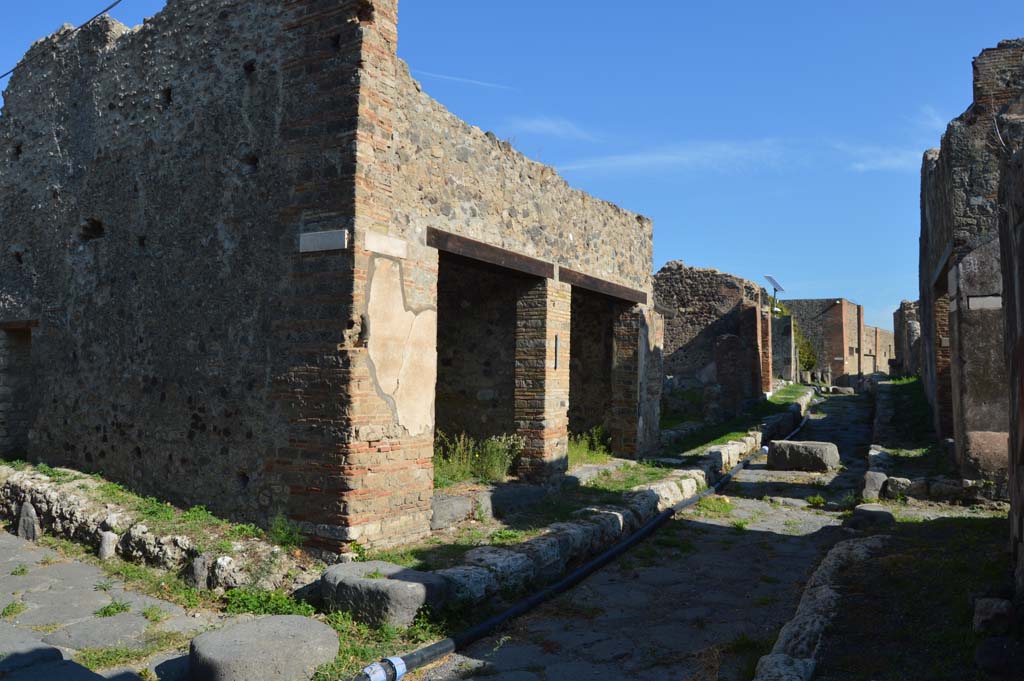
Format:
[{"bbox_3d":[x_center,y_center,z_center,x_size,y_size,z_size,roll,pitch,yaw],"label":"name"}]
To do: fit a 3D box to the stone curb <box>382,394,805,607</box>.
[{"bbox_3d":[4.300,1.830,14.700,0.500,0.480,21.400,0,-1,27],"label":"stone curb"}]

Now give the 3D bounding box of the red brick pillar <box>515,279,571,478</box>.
[{"bbox_3d":[0.345,0.400,8.360,0.370,2.100,0.600,0,-1,29],"label":"red brick pillar"}]

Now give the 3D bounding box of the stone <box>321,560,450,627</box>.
[{"bbox_3d":[-0.810,1.655,5.055,0.750,0.290,0.430,1,-1,13],"label":"stone"}]

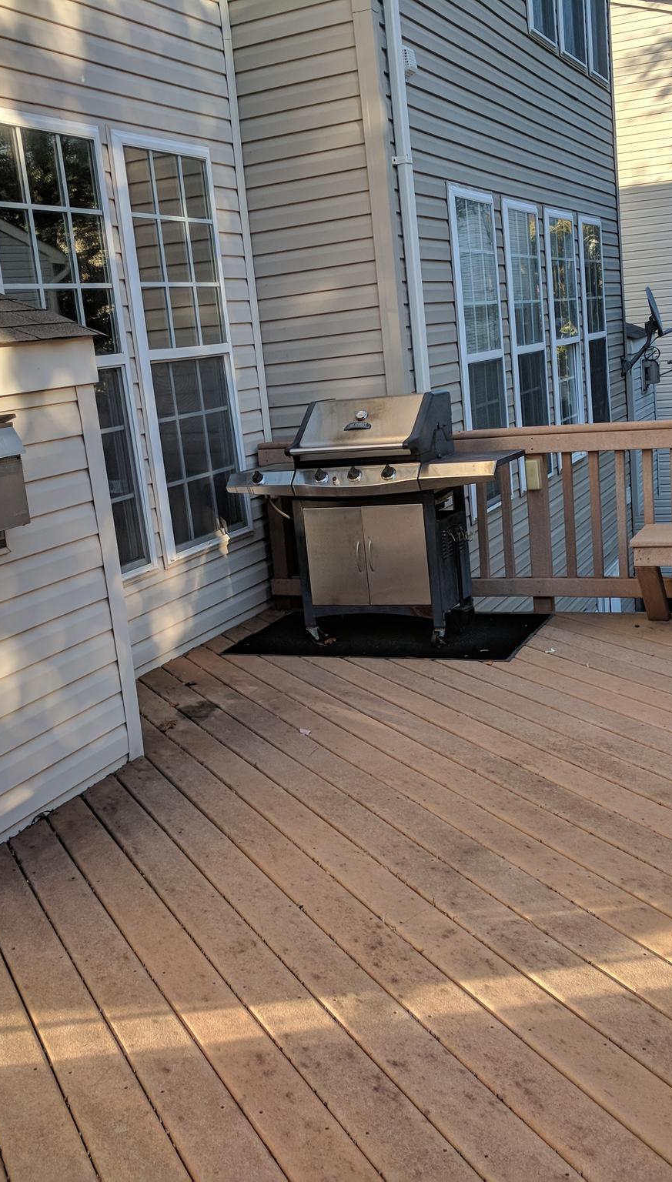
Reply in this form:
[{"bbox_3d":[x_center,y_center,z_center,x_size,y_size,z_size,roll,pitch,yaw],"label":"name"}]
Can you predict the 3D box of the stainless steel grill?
[{"bbox_3d":[0.202,-0.337,5.596,1.320,1.145,0.575,0,14,25],"label":"stainless steel grill"}]

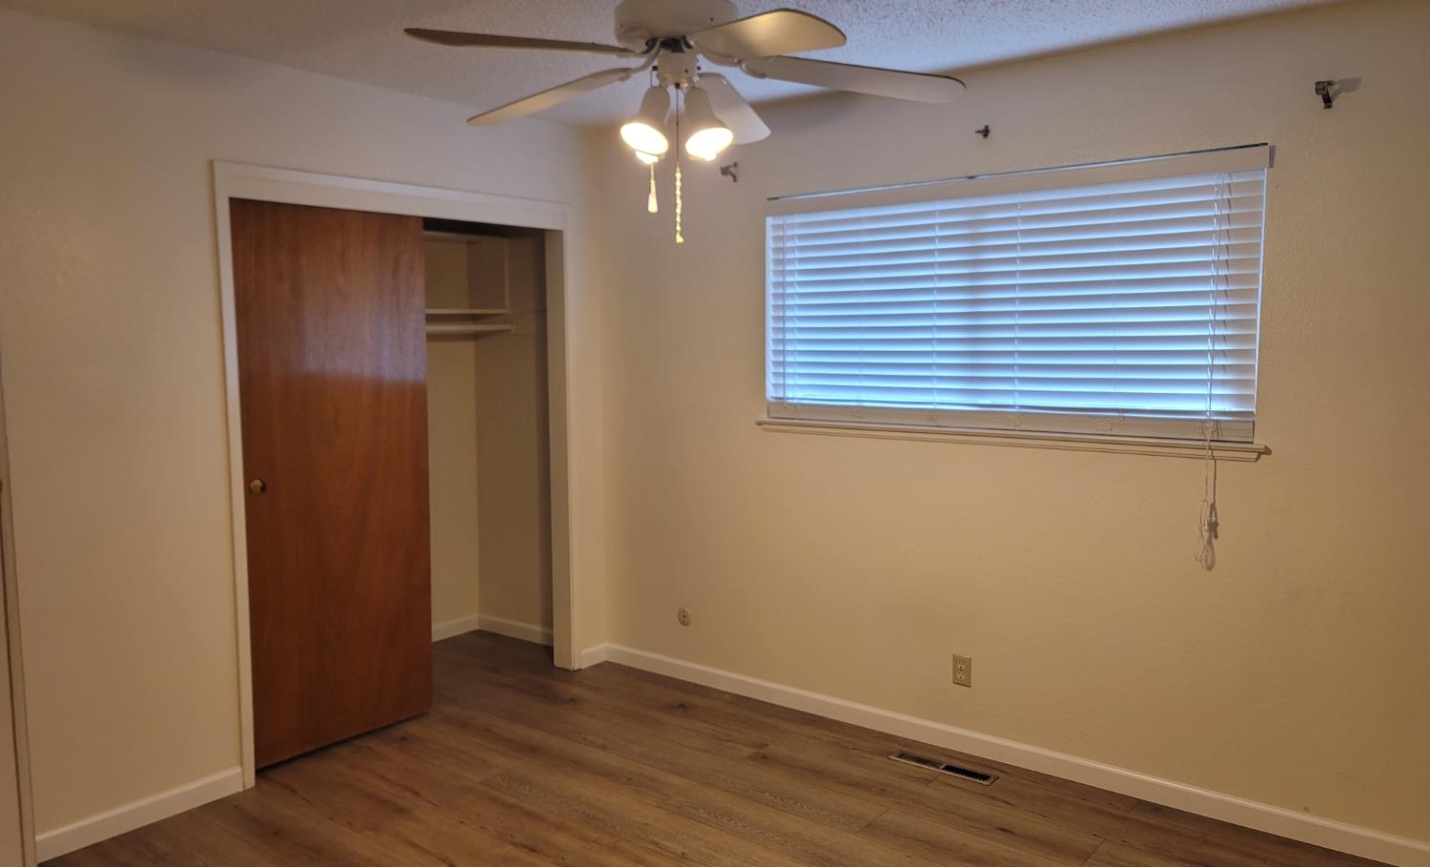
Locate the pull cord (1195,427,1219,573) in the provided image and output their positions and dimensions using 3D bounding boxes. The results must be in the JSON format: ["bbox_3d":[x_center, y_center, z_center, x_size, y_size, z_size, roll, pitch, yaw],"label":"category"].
[{"bbox_3d":[1.517,0.198,3.198,0.055,0.456,0.030,4,7,38],"label":"pull cord"}]

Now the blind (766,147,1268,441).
[{"bbox_3d":[0.931,-0.456,3.638,1.788,0.877,0.065,4,7,38],"label":"blind"}]

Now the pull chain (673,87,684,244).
[{"bbox_3d":[-0.083,-0.603,2.323,0.020,0.347,0.020,0,5,0],"label":"pull chain"}]

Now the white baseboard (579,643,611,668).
[{"bbox_3d":[-0.582,1.053,4.879,0.014,0.083,0.164,4,7,38],"label":"white baseboard"}]

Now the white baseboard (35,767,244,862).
[{"bbox_3d":[-1.829,1.208,3.278,0.014,0.083,0.672,4,7,38],"label":"white baseboard"}]

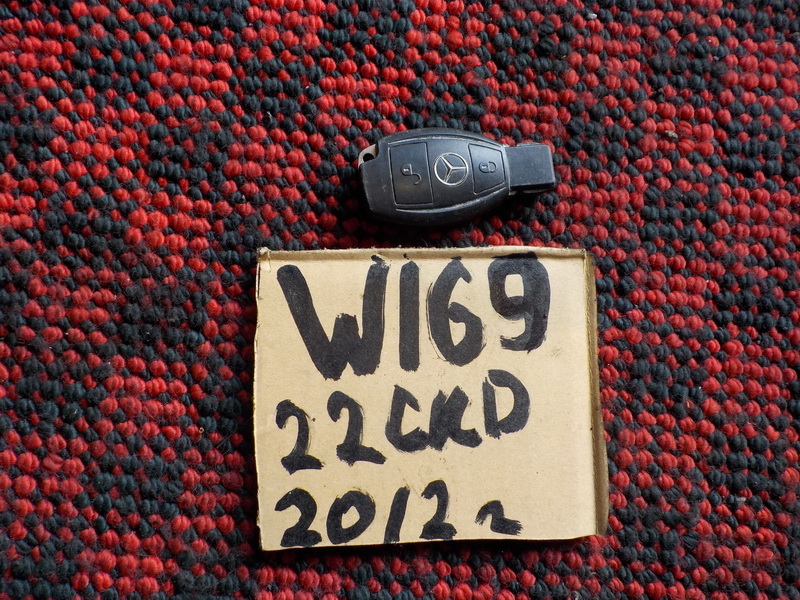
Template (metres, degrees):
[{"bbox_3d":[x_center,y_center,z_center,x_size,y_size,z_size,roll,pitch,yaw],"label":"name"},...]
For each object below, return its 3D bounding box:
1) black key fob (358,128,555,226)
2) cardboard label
[{"bbox_3d":[0.023,-0.050,0.273,0.077,0.014,0.037,-5,84,-4],"label":"black key fob"},{"bbox_3d":[0.013,0.035,0.266,0.133,0.008,0.112,0,84,-3],"label":"cardboard label"}]

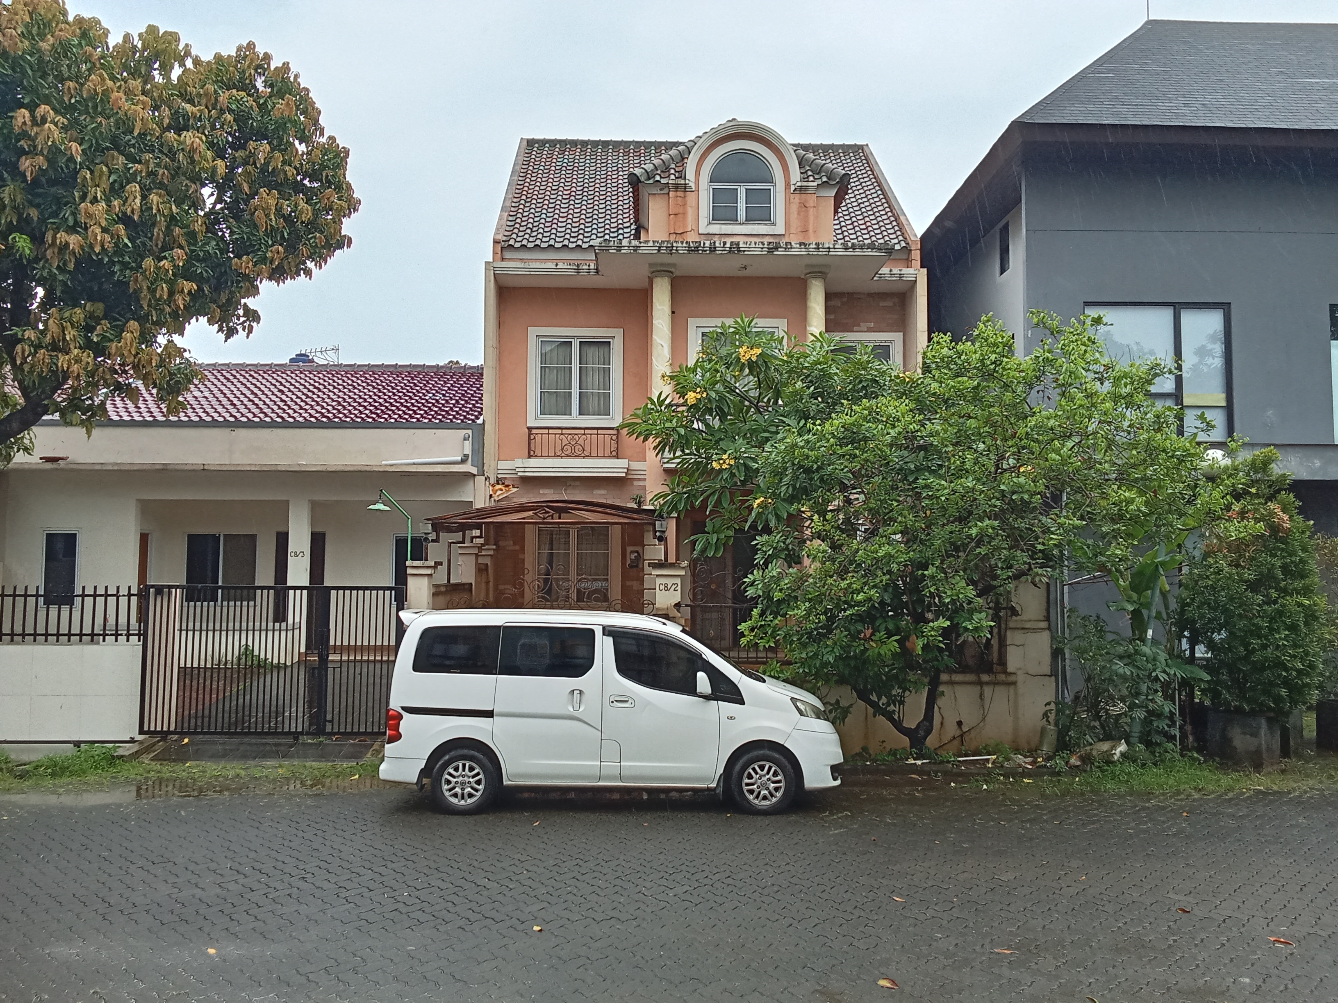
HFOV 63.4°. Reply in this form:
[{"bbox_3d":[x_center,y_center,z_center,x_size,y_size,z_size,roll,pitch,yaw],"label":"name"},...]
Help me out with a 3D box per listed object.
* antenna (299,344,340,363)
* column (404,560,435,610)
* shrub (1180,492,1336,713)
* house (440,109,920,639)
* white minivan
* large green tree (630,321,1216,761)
[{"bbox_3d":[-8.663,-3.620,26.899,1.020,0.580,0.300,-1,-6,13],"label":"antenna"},{"bbox_3d":[-3.133,1.913,13.621,0.390,2.290,0.390,0,-5,-1],"label":"column"},{"bbox_3d":[7.028,1.232,12.984,1.840,2.570,1.600,0,-5,-1],"label":"shrub"},{"bbox_3d":[0.659,-2.163,23.719,8.150,12.200,9.800,0,-5,-1],"label":"house"},{"bbox_3d":[-0.533,1.998,10.714,4.400,1.850,1.720,0,-5,-1],"label":"white minivan"},{"bbox_3d":[3.215,0.364,13.468,7.480,5.440,5.000,0,-5,-1],"label":"large green tree"}]

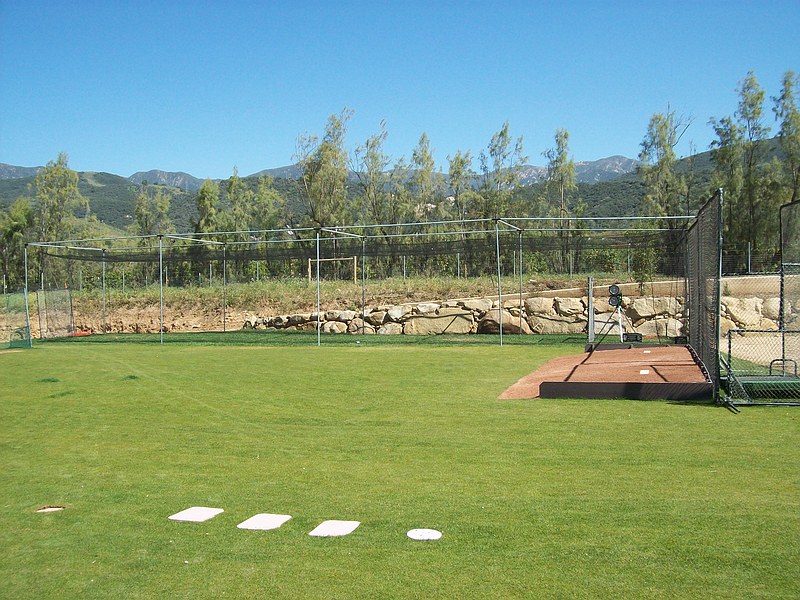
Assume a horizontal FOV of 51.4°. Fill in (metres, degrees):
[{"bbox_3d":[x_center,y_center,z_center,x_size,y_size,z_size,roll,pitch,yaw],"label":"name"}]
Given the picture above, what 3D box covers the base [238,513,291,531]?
[{"bbox_3d":[-0.943,1.540,5.811,0.305,0.020,0.320,-1,0,16],"label":"base"}]

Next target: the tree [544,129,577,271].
[{"bbox_3d":[9.163,-5.623,47.500,1.941,8.335,1.941,0,2,14],"label":"tree"}]

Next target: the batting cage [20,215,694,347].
[{"bbox_3d":[-1.923,-0.439,28.671,23.220,3.710,4.180,-1,0,19],"label":"batting cage"}]

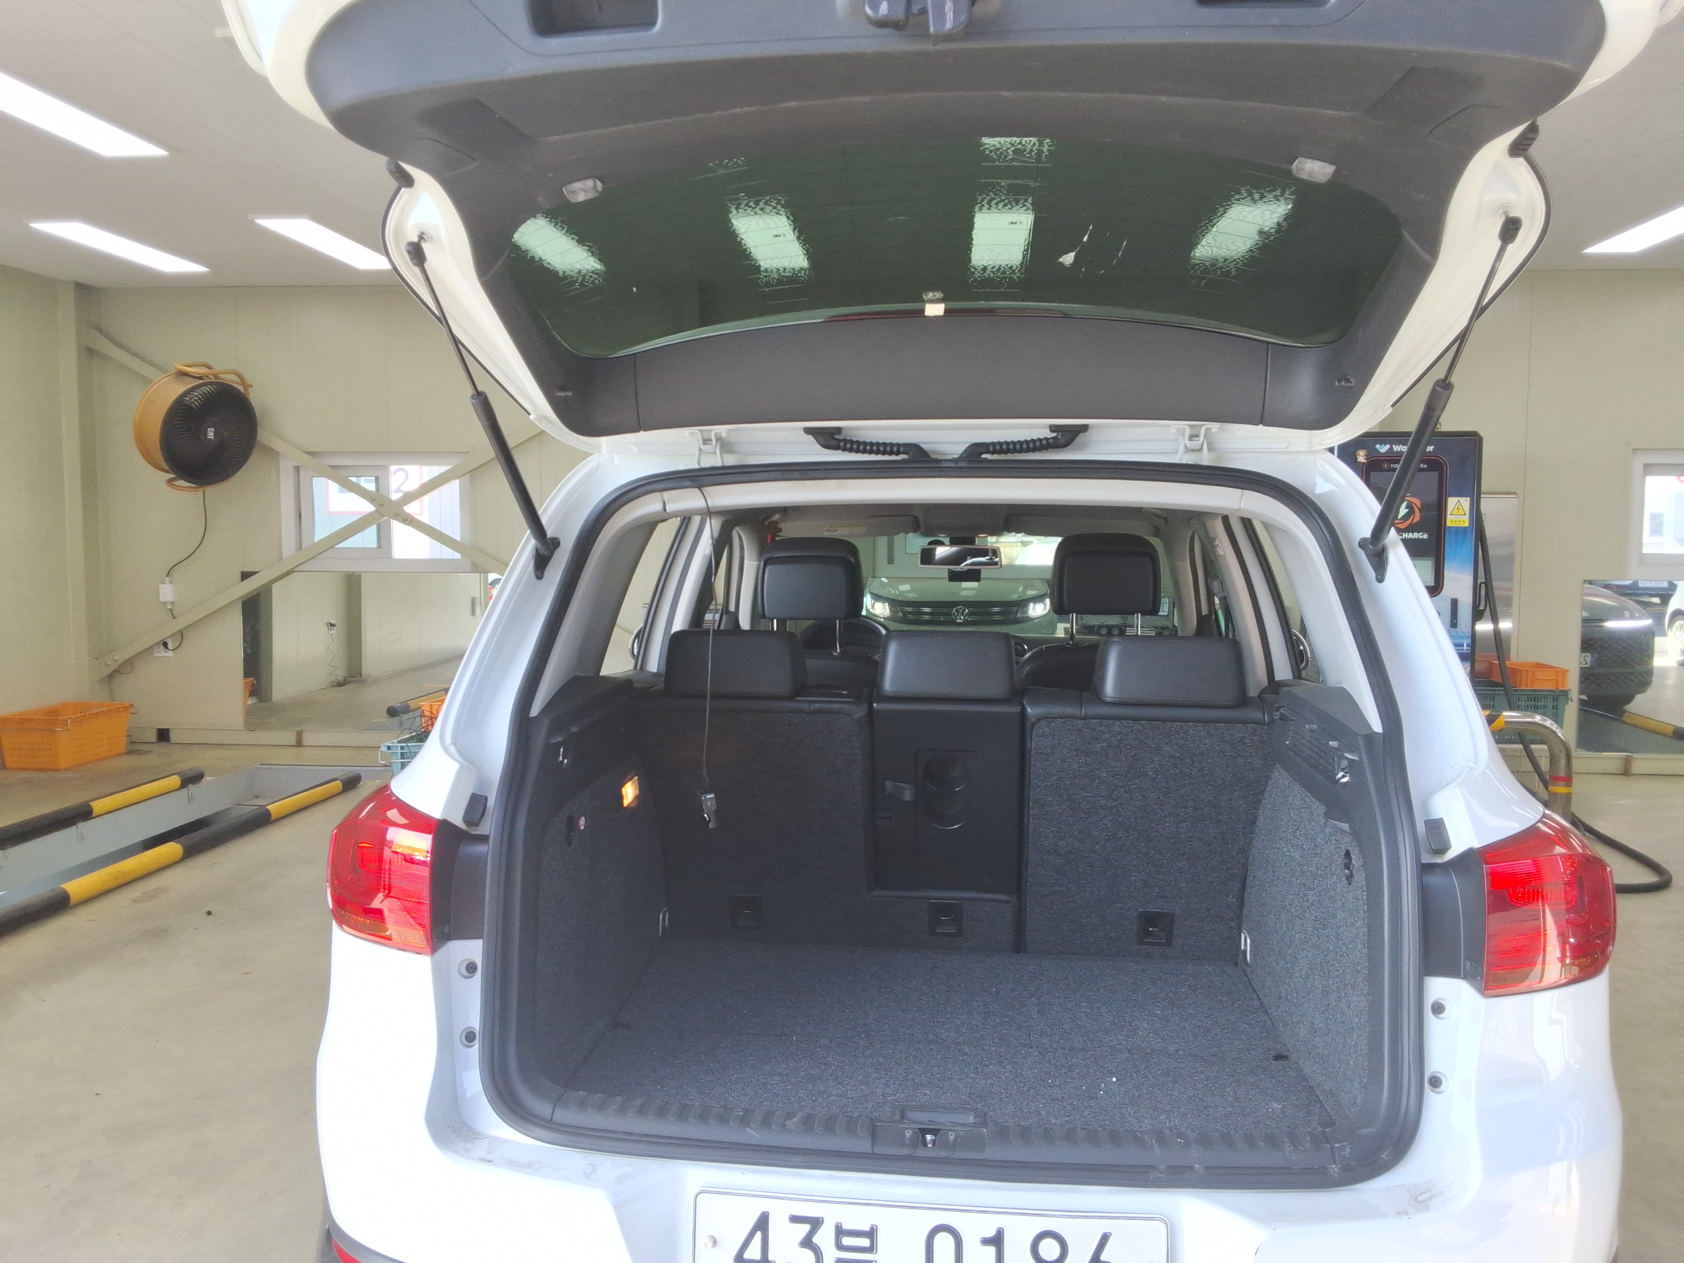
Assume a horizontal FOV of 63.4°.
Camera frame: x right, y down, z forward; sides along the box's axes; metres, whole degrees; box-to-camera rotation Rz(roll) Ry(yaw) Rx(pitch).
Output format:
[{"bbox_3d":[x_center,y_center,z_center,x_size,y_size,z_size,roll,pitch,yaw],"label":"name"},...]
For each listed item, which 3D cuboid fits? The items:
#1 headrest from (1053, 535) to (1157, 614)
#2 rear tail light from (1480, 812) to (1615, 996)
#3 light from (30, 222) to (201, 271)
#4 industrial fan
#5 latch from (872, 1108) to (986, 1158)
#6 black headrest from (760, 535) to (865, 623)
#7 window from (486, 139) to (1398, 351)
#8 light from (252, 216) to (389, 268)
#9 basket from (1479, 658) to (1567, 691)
[{"bbox_3d":[0.653,-0.140,3.370,0.265,0.205,0.125,1,4,6],"label":"headrest"},{"bbox_3d":[0.862,0.331,1.700,0.185,0.210,0.200,1,4,6],"label":"rear tail light"},{"bbox_3d":[-3.996,-2.139,7.613,0.305,0.040,1.265,1,4,4],"label":"light"},{"bbox_3d":[-3.988,-1.258,8.401,0.400,0.730,0.670,12,11,38],"label":"industrial fan"},{"bbox_3d":[0.104,0.591,1.603,0.128,0.045,0.055,1,4,6],"label":"latch"},{"bbox_3d":[-0.077,-0.132,3.450,0.260,0.205,0.125,1,4,6],"label":"black headrest"},{"bbox_3d":[0.119,-0.443,1.615,1.040,0.080,0.420,1,-13,6],"label":"window"},{"bbox_3d":[-2.802,-2.129,7.529,0.305,0.040,1.265,1,4,4],"label":"light"},{"bbox_3d":[3.719,0.239,7.377,0.275,0.105,0.420,1,4,6],"label":"basket"}]

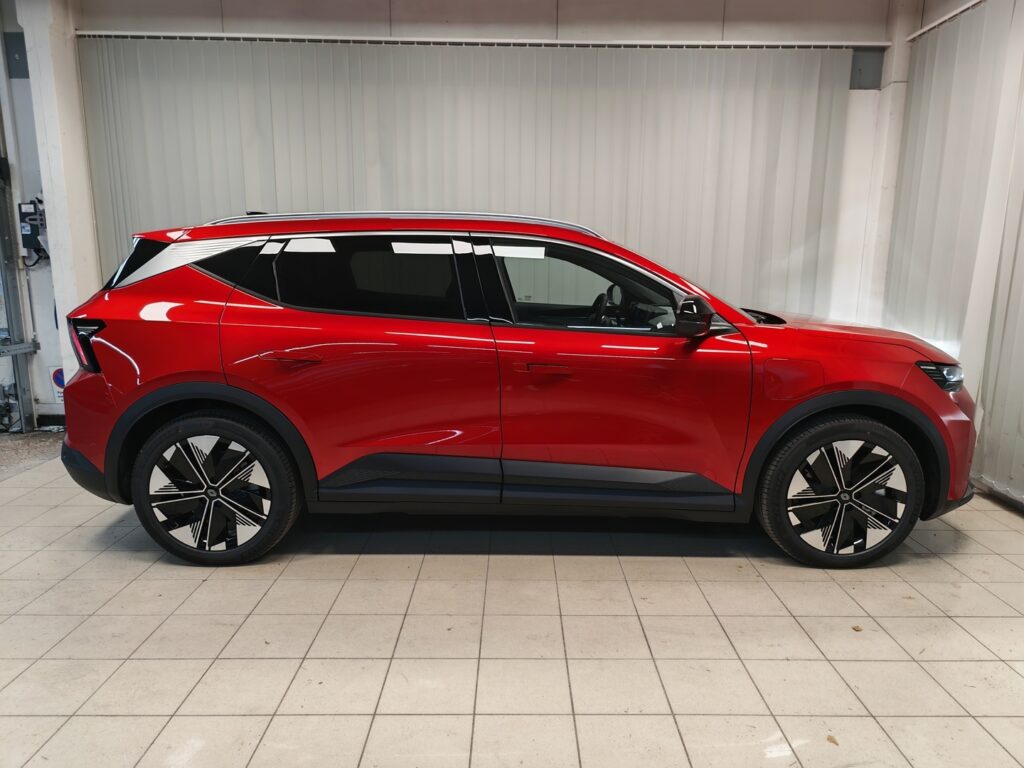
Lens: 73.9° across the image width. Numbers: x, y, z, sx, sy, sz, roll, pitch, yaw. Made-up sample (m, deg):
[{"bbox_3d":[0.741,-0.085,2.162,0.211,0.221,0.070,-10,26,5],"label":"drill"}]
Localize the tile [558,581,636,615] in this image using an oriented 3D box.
[{"bbox_3d":[0.336,0.871,2.754,0.296,0.012,0.296,0,10,0],"label":"tile"}]

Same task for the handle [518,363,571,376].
[{"bbox_3d":[0.142,-0.060,2.882,0.230,0.055,0.040,0,10,0],"label":"handle"}]

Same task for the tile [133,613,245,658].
[{"bbox_3d":[-1.166,0.922,2.482,0.298,0.010,0.294,0,10,0],"label":"tile"}]

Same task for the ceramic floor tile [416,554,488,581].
[{"bbox_3d":[-0.263,0.824,3.063,0.298,0.010,0.294,0,10,0],"label":"ceramic floor tile"}]

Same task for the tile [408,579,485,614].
[{"bbox_3d":[-0.260,0.867,2.751,0.295,0.010,0.294,0,10,0],"label":"tile"}]

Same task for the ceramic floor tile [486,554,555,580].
[{"bbox_3d":[0.038,0.819,3.043,0.295,0.010,0.294,0,10,0],"label":"ceramic floor tile"}]

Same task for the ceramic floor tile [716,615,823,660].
[{"bbox_3d":[0.932,0.922,2.464,0.296,0.012,0.296,0,10,0],"label":"ceramic floor tile"}]

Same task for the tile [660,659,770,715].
[{"bbox_3d":[0.637,0.973,2.185,0.298,0.010,0.298,0,9,0],"label":"tile"}]

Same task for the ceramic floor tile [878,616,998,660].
[{"bbox_3d":[1.537,0.927,2.483,0.298,0.010,0.298,0,9,0],"label":"ceramic floor tile"}]

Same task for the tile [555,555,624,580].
[{"bbox_3d":[0.335,0.822,3.045,0.296,0.012,0.296,0,10,0],"label":"tile"}]

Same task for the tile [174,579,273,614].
[{"bbox_3d":[-1.154,0.867,2.752,0.296,0.012,0.296,0,10,0],"label":"tile"}]

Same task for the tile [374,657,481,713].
[{"bbox_3d":[-0.263,0.977,2.194,0.298,0.010,0.294,0,10,0],"label":"tile"}]

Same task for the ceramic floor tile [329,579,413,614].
[{"bbox_3d":[-0.557,0.867,2.751,0.295,0.010,0.294,0,10,0],"label":"ceramic floor tile"}]

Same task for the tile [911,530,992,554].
[{"bbox_3d":[2.144,0.781,3.357,0.298,0.010,0.294,0,10,0],"label":"tile"}]

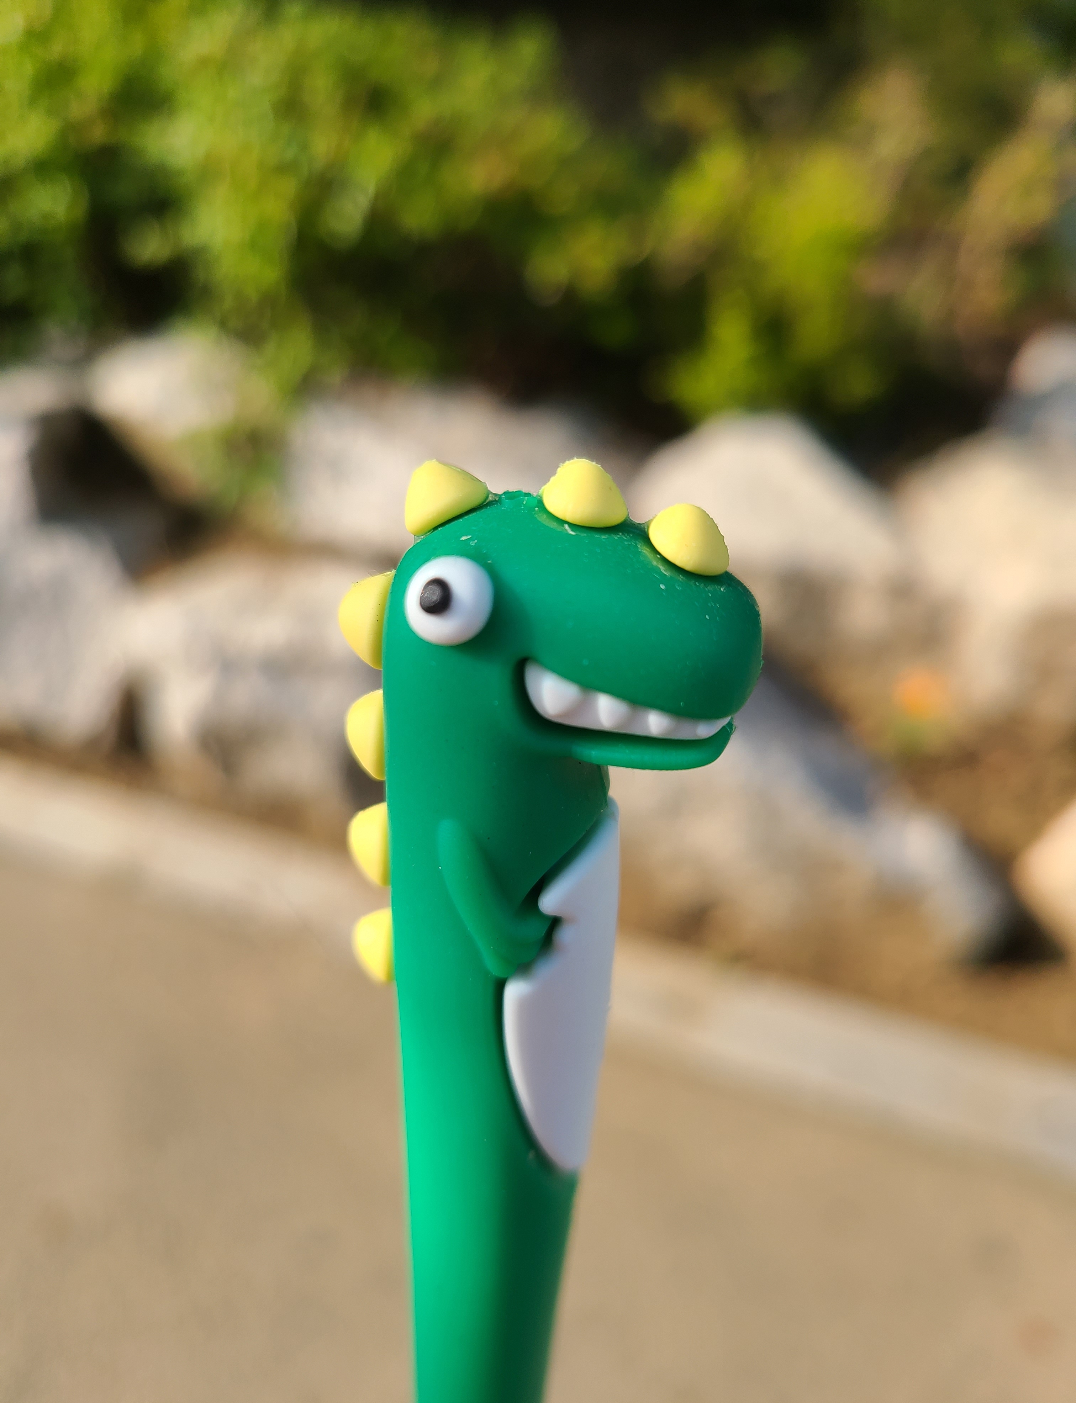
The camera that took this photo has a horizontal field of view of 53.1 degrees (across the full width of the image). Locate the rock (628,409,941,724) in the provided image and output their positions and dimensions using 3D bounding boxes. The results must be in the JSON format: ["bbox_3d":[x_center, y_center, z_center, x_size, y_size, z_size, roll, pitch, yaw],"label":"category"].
[{"bbox_3d":[0.468,-0.299,2.150,0.555,0.513,0.420,6,26,14],"label":"rock"}]

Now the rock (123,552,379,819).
[{"bbox_3d":[-0.533,-0.037,2.100,0.466,0.478,0.380,6,26,14],"label":"rock"}]

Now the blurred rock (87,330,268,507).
[{"bbox_3d":[-0.873,-0.708,2.650,0.379,0.366,0.360,6,26,14],"label":"blurred rock"}]

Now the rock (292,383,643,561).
[{"bbox_3d":[-0.169,-0.534,2.500,0.825,0.382,0.450,6,26,14],"label":"rock"}]

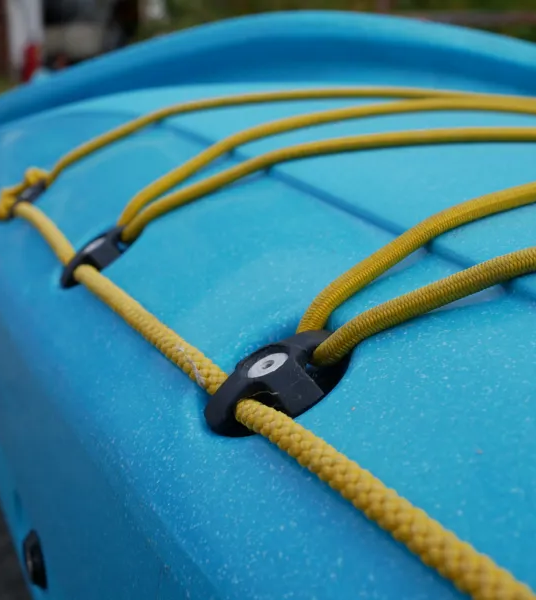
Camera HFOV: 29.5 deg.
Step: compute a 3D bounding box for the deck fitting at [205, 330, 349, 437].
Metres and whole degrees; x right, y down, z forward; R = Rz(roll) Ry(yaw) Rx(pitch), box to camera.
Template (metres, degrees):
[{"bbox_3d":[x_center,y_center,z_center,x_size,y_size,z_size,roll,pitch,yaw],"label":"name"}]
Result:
[{"bbox_3d":[0.002,0.019,0.248,0.038,0.011,0.028,-29,18,-7],"label":"deck fitting"}]

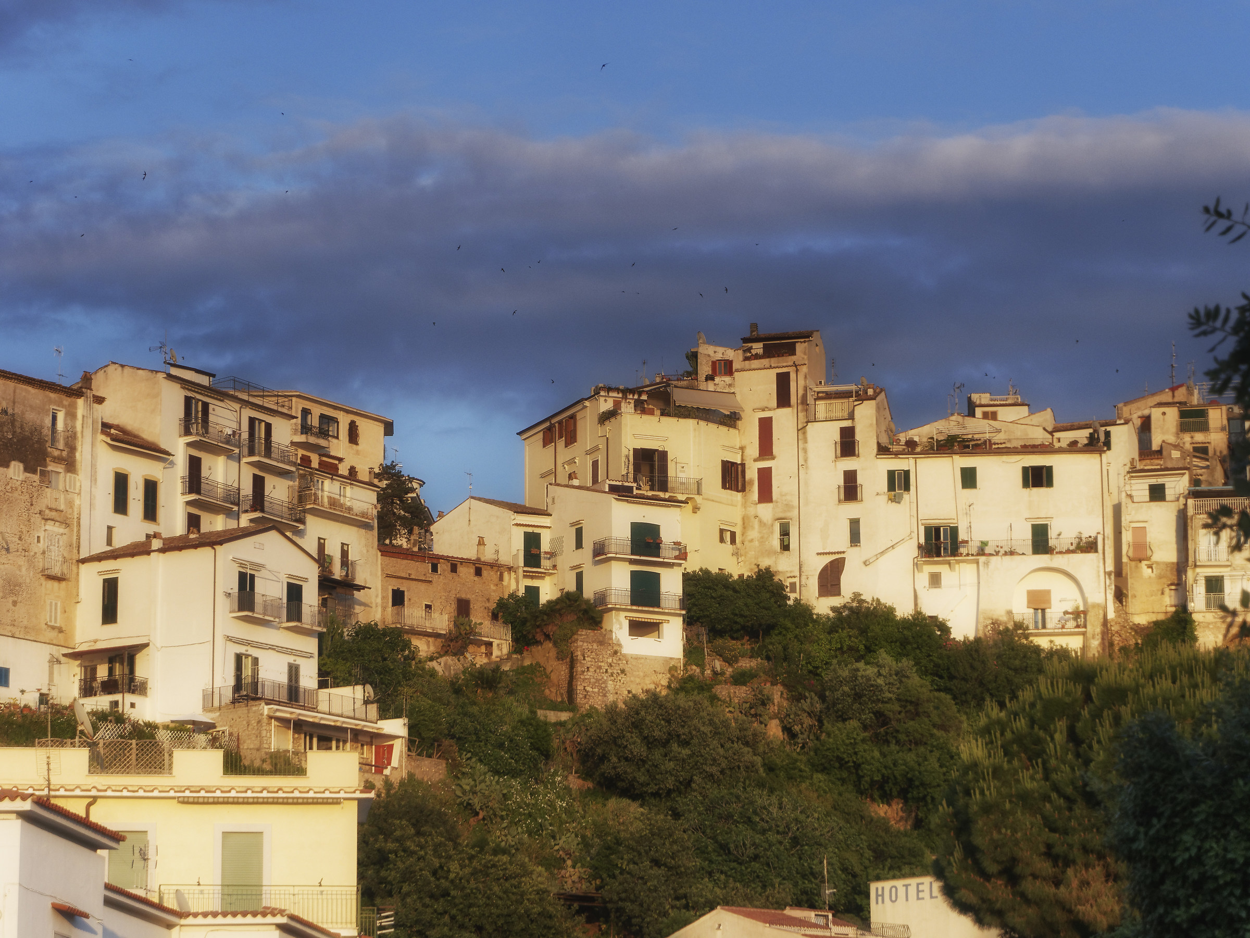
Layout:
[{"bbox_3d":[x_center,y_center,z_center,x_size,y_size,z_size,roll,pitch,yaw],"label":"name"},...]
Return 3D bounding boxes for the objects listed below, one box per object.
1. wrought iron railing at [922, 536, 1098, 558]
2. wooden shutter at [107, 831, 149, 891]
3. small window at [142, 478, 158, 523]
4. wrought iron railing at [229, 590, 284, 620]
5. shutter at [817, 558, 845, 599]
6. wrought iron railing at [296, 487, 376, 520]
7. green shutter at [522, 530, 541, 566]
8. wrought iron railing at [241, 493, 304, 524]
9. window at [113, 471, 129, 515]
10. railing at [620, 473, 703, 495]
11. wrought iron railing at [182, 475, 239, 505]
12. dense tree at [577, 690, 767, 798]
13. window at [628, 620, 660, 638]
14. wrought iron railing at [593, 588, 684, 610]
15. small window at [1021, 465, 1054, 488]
[{"bbox_3d":[24.419,5.104,229.727,11.047,0.992,0.900,-2,-12,6],"label":"wrought iron railing"},{"bbox_3d":[-11.891,9.369,86.500,0.950,1.390,0.060,1,-11,-6],"label":"wooden shutter"},{"bbox_3d":[-24.133,1.645,183.292,0.140,2.170,1.150,-8,-14,33],"label":"small window"},{"bbox_3d":[-18.111,6.659,177.000,1.100,1.020,2.700,-8,-14,32],"label":"wrought iron railing"},{"bbox_3d":[12.894,6.784,226.000,1.840,2.500,0.100,-4,-12,16],"label":"shutter"},{"bbox_3d":[-16.497,1.989,206.000,1.100,1.020,5.400,-8,-14,32],"label":"wrought iron railing"},{"bbox_3d":[-5.630,4.990,219.071,1.176,2.270,0.080,5,-13,-26],"label":"green shutter"},{"bbox_3d":[-18.668,2.270,192.458,1.000,0.970,4.227,-6,-13,28],"label":"wrought iron railing"},{"bbox_3d":[-25.979,1.234,186.000,0.150,2.150,1.080,-8,-14,32],"label":"window"},{"bbox_3d":[2.357,1.021,222.189,4.977,1.023,0.750,5,-12,-23],"label":"railing"},{"bbox_3d":[-22.259,1.110,194.000,1.080,1.020,3.900,-7,-13,29],"label":"wrought iron railing"},{"bbox_3d":[2.544,14.921,196.000,10.300,6.000,8.500,0,-11,0],"label":"dense tree"},{"bbox_3d":[1.178,9.442,212.500,2.150,1.100,0.200,5,-12,-27],"label":"window"},{"bbox_3d":[0.796,7.861,213.794,5.137,1.028,1.650,6,-13,-27],"label":"wrought iron railing"},{"bbox_3d":[26.363,0.469,231.000,2.050,1.420,0.120,-2,-11,9],"label":"small window"}]

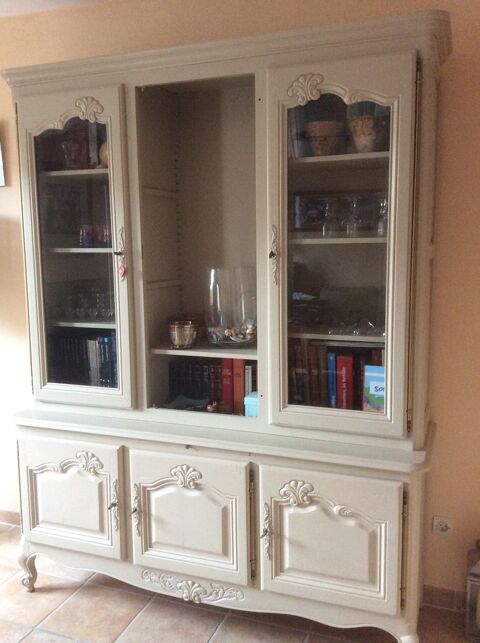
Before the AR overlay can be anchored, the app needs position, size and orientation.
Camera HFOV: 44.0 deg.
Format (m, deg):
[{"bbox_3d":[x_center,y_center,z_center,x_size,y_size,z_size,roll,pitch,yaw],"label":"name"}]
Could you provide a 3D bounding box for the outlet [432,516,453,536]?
[{"bbox_3d":[0.802,0.810,2.340,0.079,0.079,0.014,2,8,20],"label":"outlet"}]

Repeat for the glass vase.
[{"bbox_3d":[-0.024,-0.063,2.416,0.210,0.303,0.210,-1,8,0],"label":"glass vase"}]

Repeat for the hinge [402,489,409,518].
[{"bbox_3d":[0.534,0.588,1.914,0.016,0.102,0.016,2,8,20],"label":"hinge"}]

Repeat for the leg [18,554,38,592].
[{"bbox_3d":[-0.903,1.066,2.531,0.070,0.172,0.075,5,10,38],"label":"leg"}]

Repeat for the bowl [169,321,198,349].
[{"bbox_3d":[-0.227,0.053,2.361,0.113,0.094,0.113,-1,8,0],"label":"bowl"}]

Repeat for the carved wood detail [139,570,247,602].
[{"bbox_3d":[-0.186,1.013,2.239,0.430,0.100,0.022,2,8,20],"label":"carved wood detail"}]

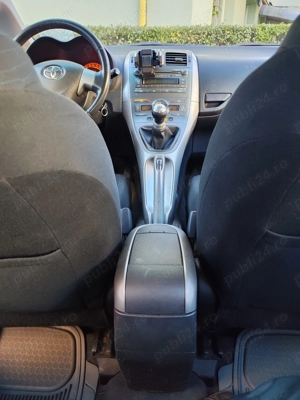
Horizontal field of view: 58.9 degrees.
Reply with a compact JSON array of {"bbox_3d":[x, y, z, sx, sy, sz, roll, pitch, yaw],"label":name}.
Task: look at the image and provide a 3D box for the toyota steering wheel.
[{"bbox_3d":[-0.318,-0.423,0.924,0.370,0.370,0.115,1,3,2],"label":"toyota steering wheel"}]

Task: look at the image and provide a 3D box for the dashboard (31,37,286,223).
[{"bbox_3d":[0.048,-0.354,1.062,1.330,0.550,0.780,1,30,2],"label":"dashboard"}]

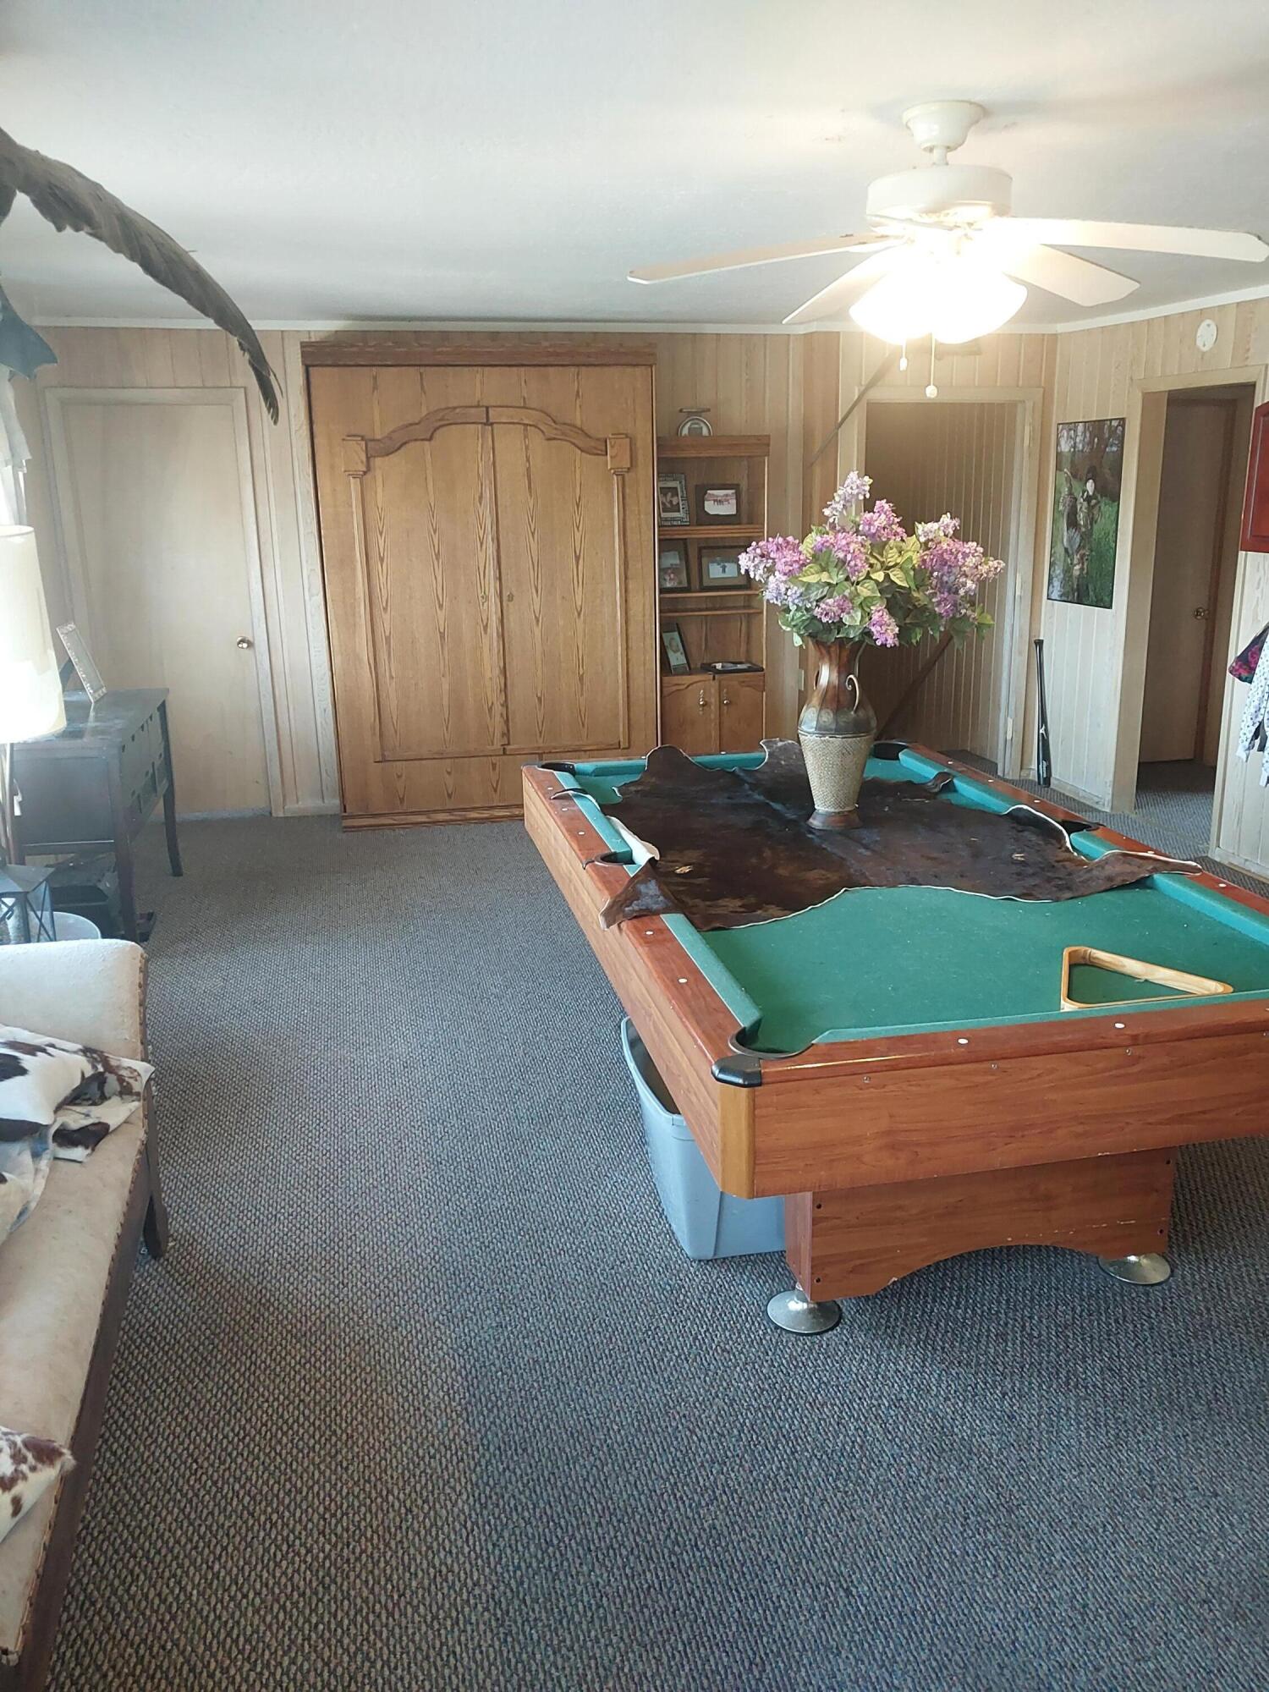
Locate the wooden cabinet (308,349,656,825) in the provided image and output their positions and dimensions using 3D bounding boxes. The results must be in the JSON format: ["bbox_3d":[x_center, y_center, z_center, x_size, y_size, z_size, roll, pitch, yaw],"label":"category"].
[{"bbox_3d":[-0.726,-1.286,6.632,1.648,2.282,0.472,-5,15,-13],"label":"wooden cabinet"}]

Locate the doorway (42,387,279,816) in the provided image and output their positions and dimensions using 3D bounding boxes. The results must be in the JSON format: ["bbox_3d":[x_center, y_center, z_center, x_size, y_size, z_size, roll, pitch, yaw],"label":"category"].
[{"bbox_3d":[-2.293,-1.149,6.552,0.896,2.123,0.110,-5,15,-13],"label":"doorway"}]

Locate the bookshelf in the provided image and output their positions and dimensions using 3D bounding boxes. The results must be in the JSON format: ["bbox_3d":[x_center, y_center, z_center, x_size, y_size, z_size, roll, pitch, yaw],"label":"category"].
[{"bbox_3d":[0.369,-1.196,7.014,0.627,1.866,0.328,-5,15,-13],"label":"bookshelf"}]

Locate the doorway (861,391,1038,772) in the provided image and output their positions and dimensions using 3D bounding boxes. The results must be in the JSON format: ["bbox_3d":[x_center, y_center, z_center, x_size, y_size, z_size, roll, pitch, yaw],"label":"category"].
[{"bbox_3d":[1.635,-1.352,7.082,1.029,2.080,0.130,-5,15,-13],"label":"doorway"}]

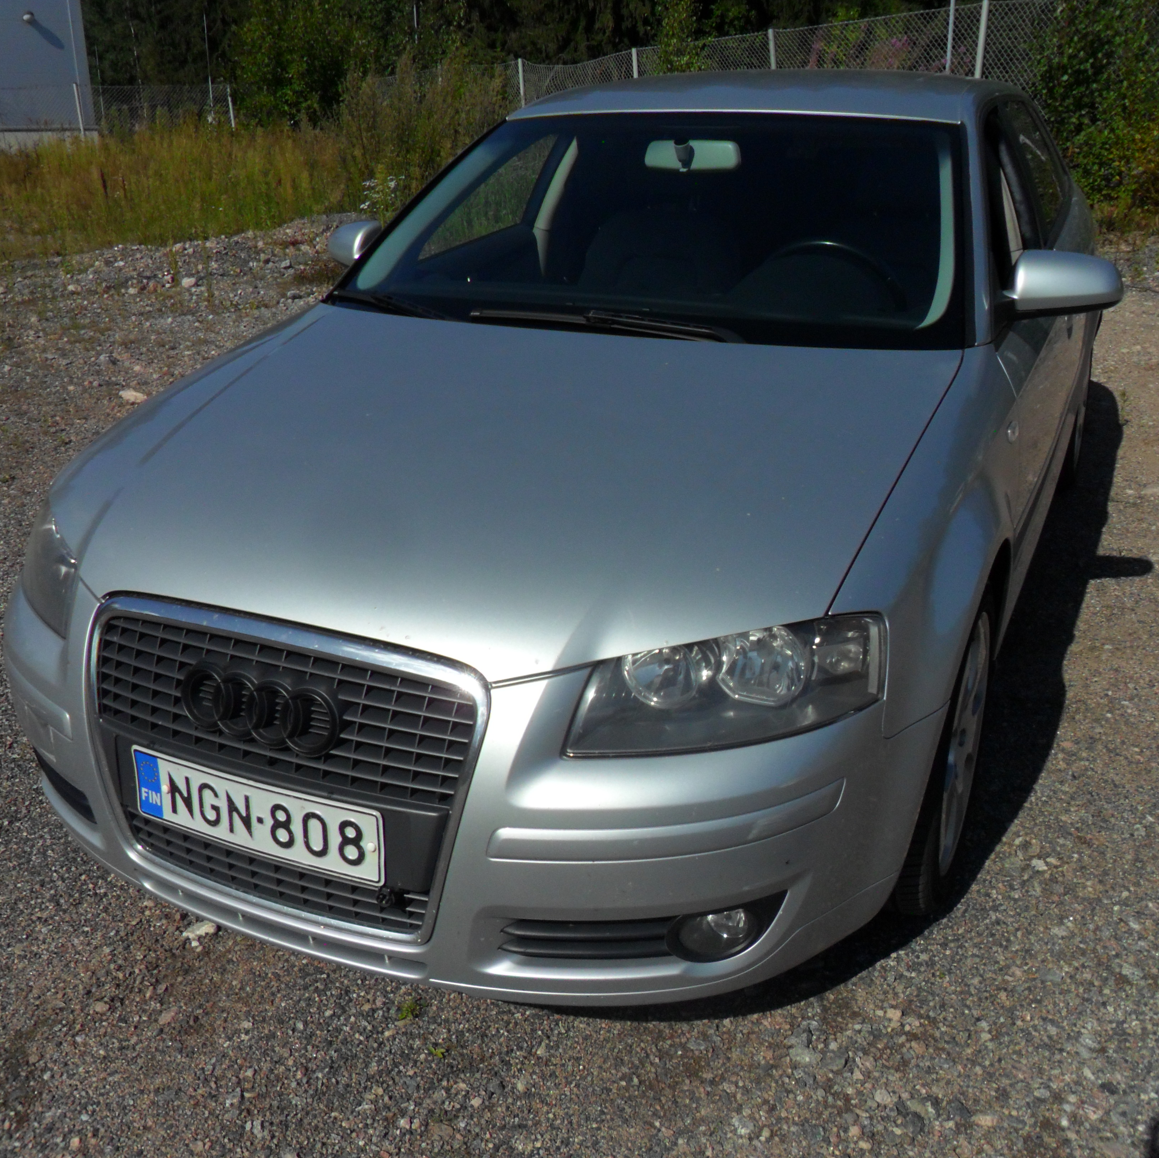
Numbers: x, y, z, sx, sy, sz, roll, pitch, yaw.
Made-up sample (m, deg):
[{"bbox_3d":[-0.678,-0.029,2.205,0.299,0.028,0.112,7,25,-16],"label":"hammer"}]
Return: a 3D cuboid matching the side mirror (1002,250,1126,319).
[{"bbox_3d":[1.029,-0.624,2.554,0.225,0.130,0.125,9,23,23],"label":"side mirror"}]

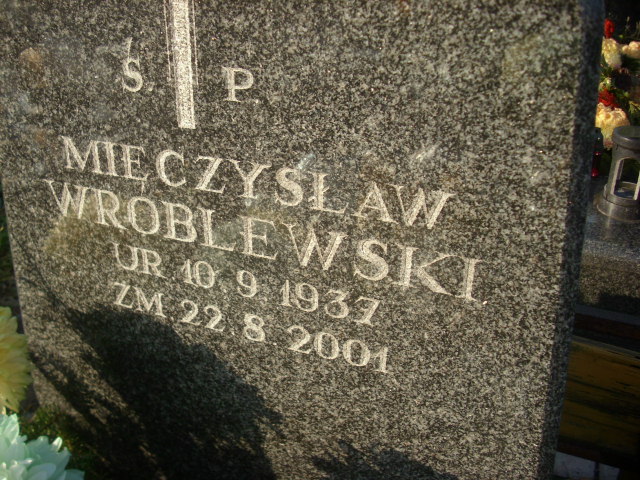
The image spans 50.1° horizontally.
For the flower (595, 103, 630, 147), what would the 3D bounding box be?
[{"bbox_3d":[0.711,-0.279,1.670,0.090,0.100,0.090,10,27,21],"label":"flower"}]

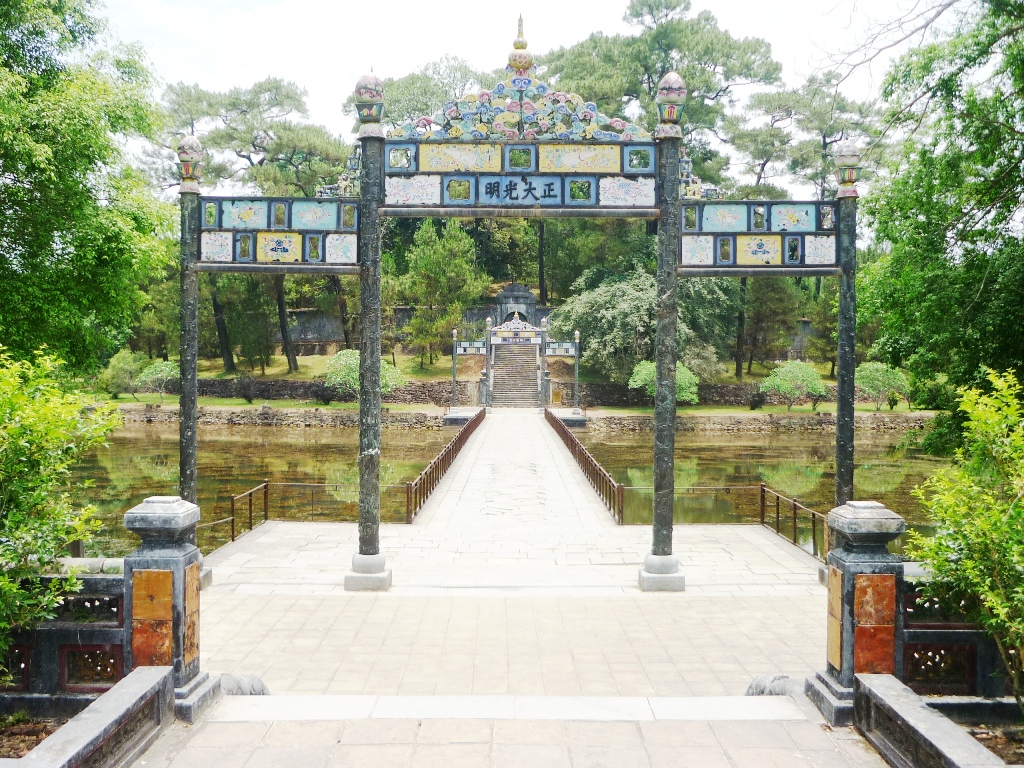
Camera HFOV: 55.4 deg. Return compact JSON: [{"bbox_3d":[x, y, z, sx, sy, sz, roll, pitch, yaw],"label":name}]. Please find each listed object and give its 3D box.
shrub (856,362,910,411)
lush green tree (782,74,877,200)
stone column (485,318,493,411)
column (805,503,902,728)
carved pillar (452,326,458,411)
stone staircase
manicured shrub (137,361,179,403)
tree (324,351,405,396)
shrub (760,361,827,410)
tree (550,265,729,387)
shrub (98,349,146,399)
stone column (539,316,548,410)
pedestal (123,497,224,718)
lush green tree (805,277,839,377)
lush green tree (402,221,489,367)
[{"bbox_3d":[26.152,0.177,69.000,3.888,3.393,3.693,0,1,0],"label":"shrub"},{"bbox_3d":[30.438,-16.434,93.000,9.000,26.000,9.000,0,1,0],"label":"lush green tree"},{"bbox_3d":[-1.489,-1.200,62.500,0.520,6.114,0.520,0,1,0],"label":"stone column"},{"bbox_3d":[1.641,1.047,4.590,0.380,0.990,0.380,0,1,0],"label":"column"},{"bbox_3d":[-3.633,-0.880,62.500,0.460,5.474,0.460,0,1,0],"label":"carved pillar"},{"bbox_3d":[0.250,-0.728,81.500,3.900,5.200,9.500,0,1,0],"label":"stone staircase"},{"bbox_3d":[-27.082,-0.192,75.000,3.534,3.227,3.357,0,1,0],"label":"manicured shrub"},{"bbox_3d":[-10.877,-0.623,71.500,6.006,3.662,5.285,0,1,0],"label":"tree"},{"bbox_3d":[22.781,0.121,79.000,5.300,4.050,5.000,0,1,0],"label":"shrub"},{"bbox_3d":[10.496,-4.771,81.000,14.935,9.625,12.500,0,1,0],"label":"tree"},{"bbox_3d":[-34.314,-0.881,86.000,4.200,4.400,4.200,0,1,0],"label":"shrub"},{"bbox_3d":[2.017,-1.232,62.500,0.520,6.178,0.520,0,1,0],"label":"stone column"},{"bbox_3d":[-1.628,1.024,4.570,0.380,0.990,0.380,0,1,0],"label":"pedestal"},{"bbox_3d":[27.234,-5.206,84.000,4.130,9.121,3.924,0,1,0],"label":"lush green tree"},{"bbox_3d":[-5.586,-7.602,82.000,7.224,12.264,6.863,0,1,0],"label":"lush green tree"}]

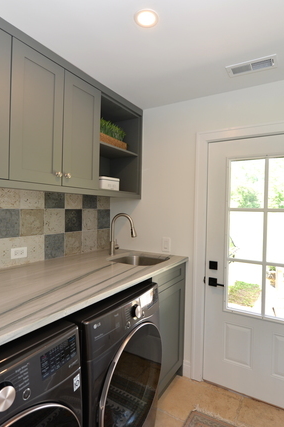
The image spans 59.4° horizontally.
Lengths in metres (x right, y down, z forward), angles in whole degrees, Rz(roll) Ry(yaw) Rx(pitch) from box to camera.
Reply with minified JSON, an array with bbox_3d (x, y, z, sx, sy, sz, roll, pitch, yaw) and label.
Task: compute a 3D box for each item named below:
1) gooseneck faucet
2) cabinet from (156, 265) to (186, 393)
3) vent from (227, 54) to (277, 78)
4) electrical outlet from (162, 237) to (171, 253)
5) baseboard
[{"bbox_3d":[-0.161,0.193,2.254,0.275,0.390,0.110,2,1,31],"label":"gooseneck faucet"},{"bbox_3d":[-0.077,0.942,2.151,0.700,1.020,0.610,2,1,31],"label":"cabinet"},{"bbox_3d":[0.736,-0.970,1.670,0.302,0.020,0.155,2,1,31],"label":"vent"},{"bbox_3d":[0.230,0.293,2.314,0.080,0.126,0.010,2,1,31],"label":"electrical outlet"},{"bbox_3d":[0.401,1.391,2.208,0.073,0.142,0.016,2,1,31],"label":"baseboard"}]

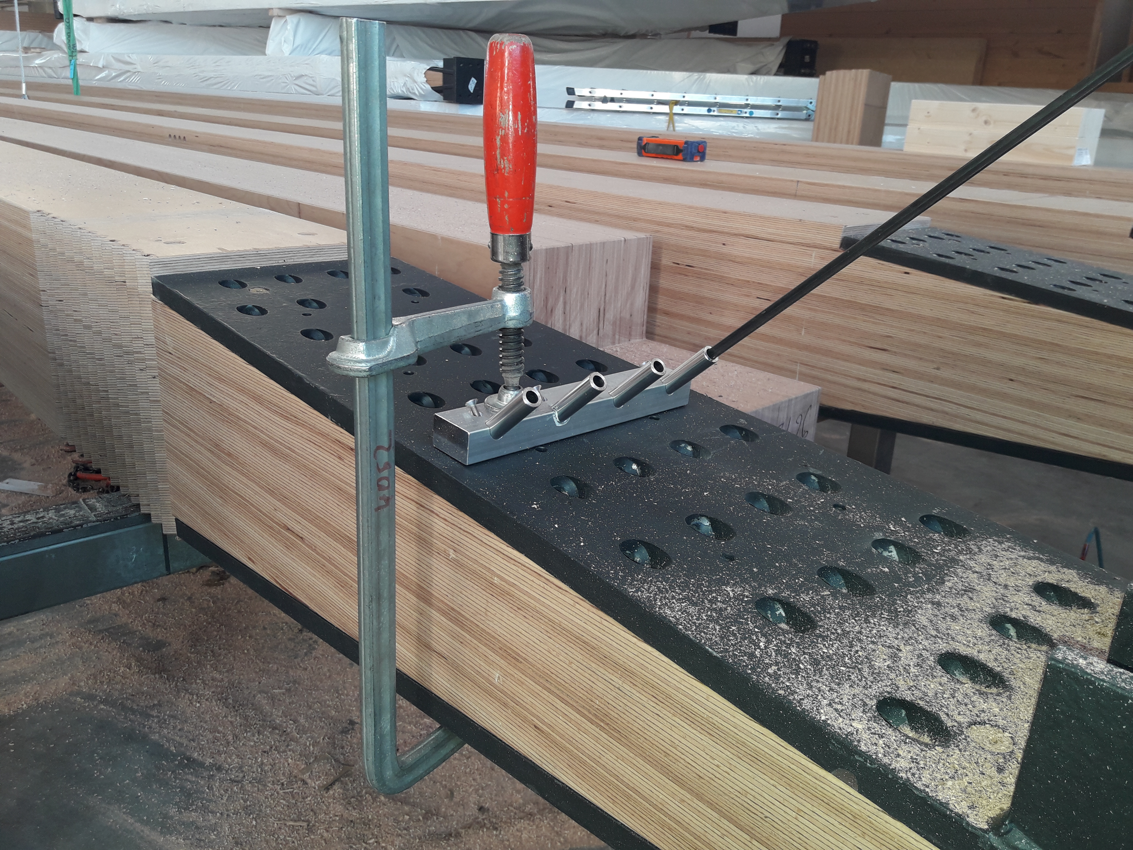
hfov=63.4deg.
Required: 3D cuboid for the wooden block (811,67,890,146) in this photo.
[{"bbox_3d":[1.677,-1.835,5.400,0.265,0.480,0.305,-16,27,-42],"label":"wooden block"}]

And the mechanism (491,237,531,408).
[{"bbox_3d":[-0.037,-0.068,0.615,0.029,0.120,0.029,1,21,0],"label":"mechanism"}]

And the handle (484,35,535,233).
[{"bbox_3d":[-0.035,-0.180,0.573,0.034,0.121,0.034,1,21,0],"label":"handle"}]

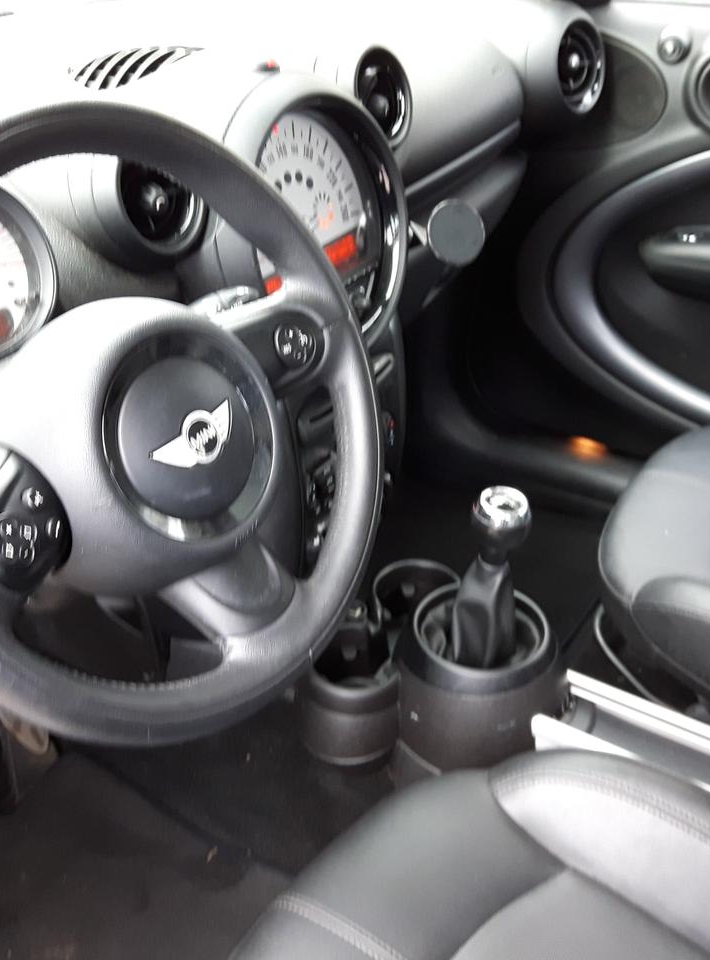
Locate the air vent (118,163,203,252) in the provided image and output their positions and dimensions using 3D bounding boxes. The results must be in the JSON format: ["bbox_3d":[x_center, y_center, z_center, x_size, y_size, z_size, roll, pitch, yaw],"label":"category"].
[{"bbox_3d":[-0.156,-0.219,0.879,0.034,0.088,0.088,4,30,38],"label":"air vent"}]

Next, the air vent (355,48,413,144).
[{"bbox_3d":[0.018,-0.360,1.084,0.034,0.088,0.088,4,30,39],"label":"air vent"}]

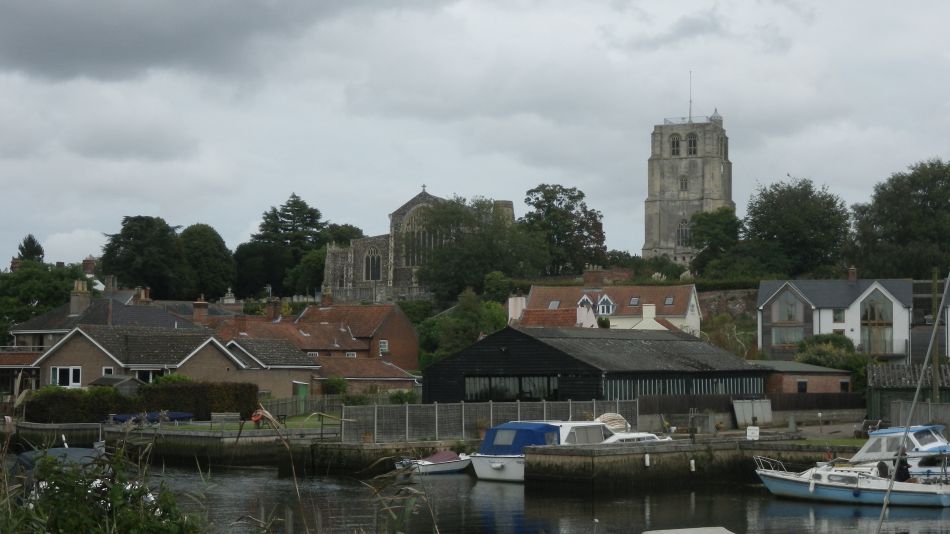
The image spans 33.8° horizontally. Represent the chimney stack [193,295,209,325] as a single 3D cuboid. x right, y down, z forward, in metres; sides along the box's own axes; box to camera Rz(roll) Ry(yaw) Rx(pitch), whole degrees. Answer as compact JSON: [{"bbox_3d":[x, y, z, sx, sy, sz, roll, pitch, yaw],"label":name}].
[{"bbox_3d":[-24.618,3.813,139.918,1.250,2.700,0.900,0,-4,5],"label":"chimney stack"}]

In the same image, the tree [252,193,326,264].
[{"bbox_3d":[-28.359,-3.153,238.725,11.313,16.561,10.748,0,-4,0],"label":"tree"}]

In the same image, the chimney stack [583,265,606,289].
[{"bbox_3d":[10.998,0.966,144.927,1.700,2.400,1.000,-1,-4,15],"label":"chimney stack"}]

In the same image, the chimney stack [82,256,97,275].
[{"bbox_3d":[-44.537,-0.116,180.399,1.400,2.050,1.100,-1,-4,14],"label":"chimney stack"}]

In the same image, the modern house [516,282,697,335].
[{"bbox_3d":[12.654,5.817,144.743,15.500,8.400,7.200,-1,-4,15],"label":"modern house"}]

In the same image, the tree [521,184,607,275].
[{"bbox_3d":[13.284,-5.429,234.572,12.900,14.000,12.200,0,-4,0],"label":"tree"}]

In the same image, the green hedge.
[{"bbox_3d":[-20.965,8.429,98.158,15.800,2.500,1.700,-1,-4,16],"label":"green hedge"}]

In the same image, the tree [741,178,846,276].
[{"bbox_3d":[39.263,-4.350,190.700,12.701,12.993,12.066,0,-4,0],"label":"tree"}]

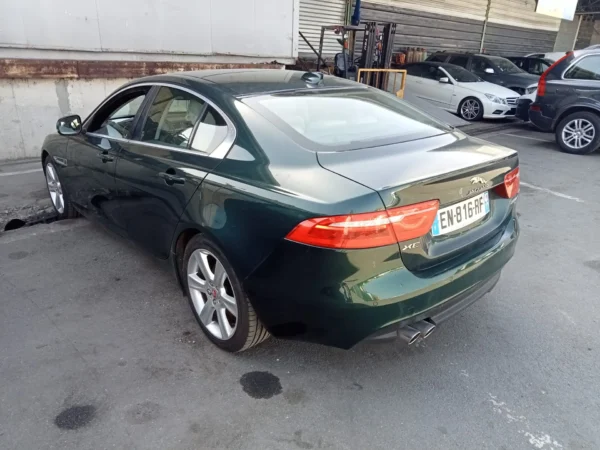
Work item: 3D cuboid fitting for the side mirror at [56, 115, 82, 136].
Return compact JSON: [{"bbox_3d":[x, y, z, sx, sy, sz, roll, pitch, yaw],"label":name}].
[{"bbox_3d":[-1.787,-0.777,3.781,0.220,0.155,0.140,-17,26,-38],"label":"side mirror"}]

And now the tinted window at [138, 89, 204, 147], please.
[{"bbox_3d":[-0.771,-0.640,2.906,0.060,0.351,0.657,14,5,-45],"label":"tinted window"}]

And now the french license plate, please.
[{"bbox_3d":[0.790,-0.061,2.370,0.520,0.110,0.015,-17,12,-38],"label":"french license plate"}]

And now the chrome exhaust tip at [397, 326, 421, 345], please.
[{"bbox_3d":[0.505,0.518,2.304,0.075,0.070,0.120,-16,25,-39],"label":"chrome exhaust tip"}]

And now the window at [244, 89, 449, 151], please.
[{"bbox_3d":[0.299,-0.653,2.771,1.200,0.081,0.726,-16,45,-38],"label":"window"}]

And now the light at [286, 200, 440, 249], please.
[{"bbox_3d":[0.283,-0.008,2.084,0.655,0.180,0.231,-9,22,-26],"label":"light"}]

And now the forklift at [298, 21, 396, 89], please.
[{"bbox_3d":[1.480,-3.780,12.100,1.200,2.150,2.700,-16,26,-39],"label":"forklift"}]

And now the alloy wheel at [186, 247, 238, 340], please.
[{"bbox_3d":[-0.412,0.358,2.701,0.190,0.502,0.502,-17,26,-38],"label":"alloy wheel"}]

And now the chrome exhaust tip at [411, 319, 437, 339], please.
[{"bbox_3d":[0.604,0.506,2.408,0.078,0.078,0.120,-17,26,-38],"label":"chrome exhaust tip"}]

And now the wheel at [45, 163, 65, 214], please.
[{"bbox_3d":[-2.280,-0.368,4.707,0.190,0.502,0.502,-17,26,-37],"label":"wheel"}]

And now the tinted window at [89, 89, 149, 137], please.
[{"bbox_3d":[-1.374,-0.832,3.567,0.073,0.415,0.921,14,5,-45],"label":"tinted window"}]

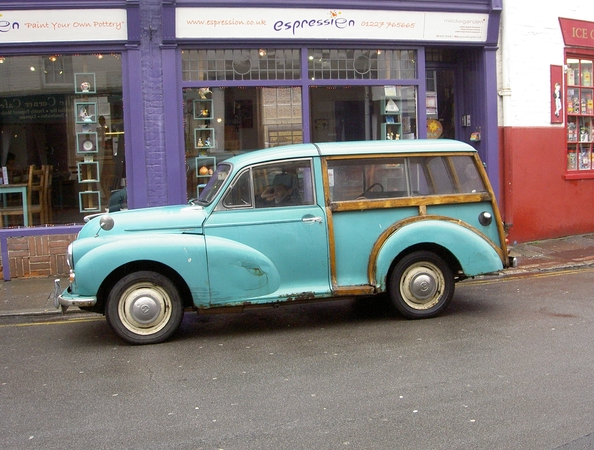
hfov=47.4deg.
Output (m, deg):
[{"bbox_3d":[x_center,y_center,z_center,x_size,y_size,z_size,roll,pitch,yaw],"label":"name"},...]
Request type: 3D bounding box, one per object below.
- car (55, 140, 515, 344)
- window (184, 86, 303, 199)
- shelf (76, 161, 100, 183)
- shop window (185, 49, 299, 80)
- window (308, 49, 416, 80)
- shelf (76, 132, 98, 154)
[{"bbox_3d":[-0.087,0.024,5.869,3.770,1.520,1.540,-3,3,-13],"label":"car"},{"bbox_3d":[-0.606,-0.899,8.104,1.444,1.498,0.100,-3,3,-12],"label":"window"},{"bbox_3d":[-2.428,-0.614,7.925,0.228,0.238,0.180,-3,3,-12],"label":"shelf"},{"bbox_3d":[-0.646,-1.903,8.048,1.431,0.368,0.100,-3,3,-12],"label":"shop window"},{"bbox_3d":[0.820,-1.986,8.373,1.395,0.371,0.100,-3,3,-12],"label":"window"},{"bbox_3d":[-2.443,-0.952,7.906,0.231,0.237,0.180,-3,3,-12],"label":"shelf"}]

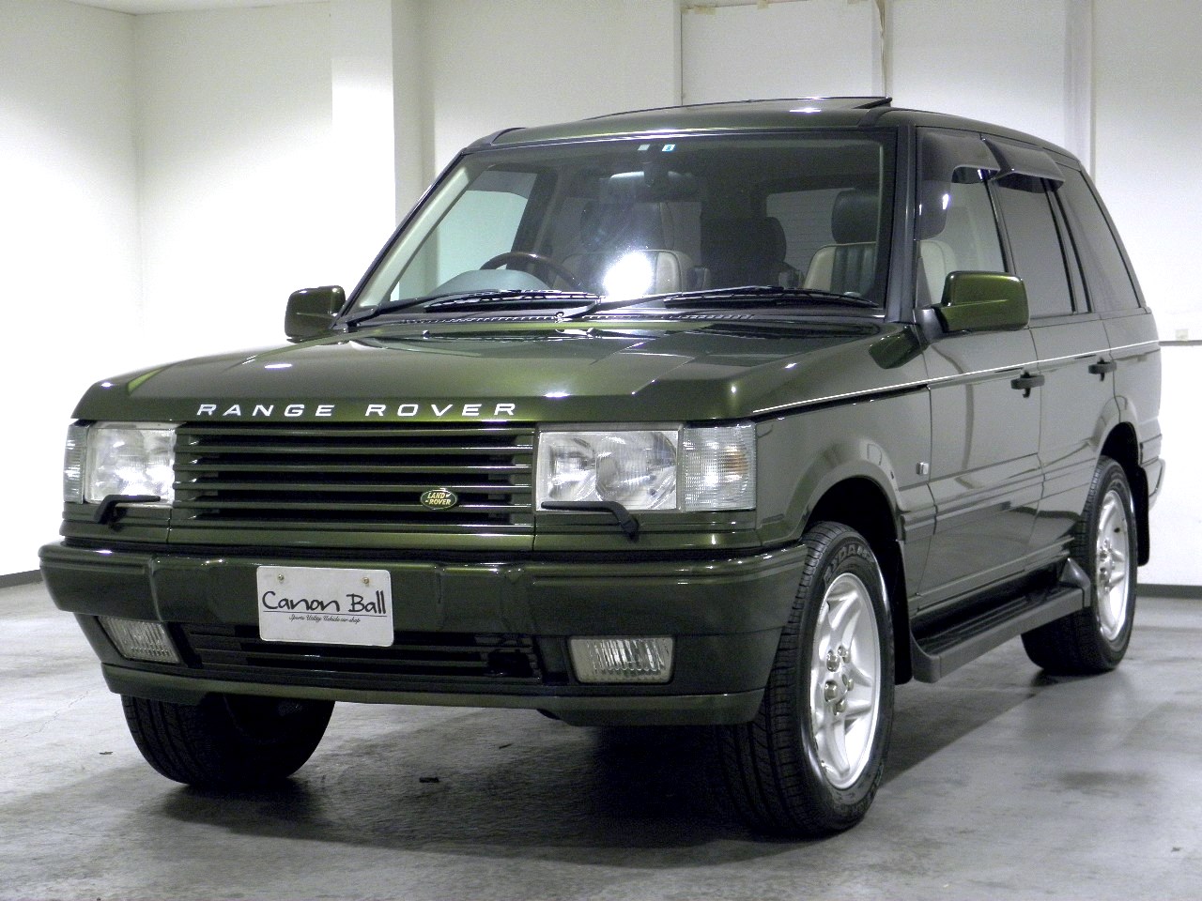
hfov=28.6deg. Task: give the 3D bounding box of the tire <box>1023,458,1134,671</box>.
[{"bbox_3d":[1.598,0.376,7.889,0.265,0.730,0.735,0,3,25],"label":"tire"}]

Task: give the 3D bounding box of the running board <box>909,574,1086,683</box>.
[{"bbox_3d":[1.091,0.464,6.590,0.190,0.165,1.760,0,3,25],"label":"running board"}]

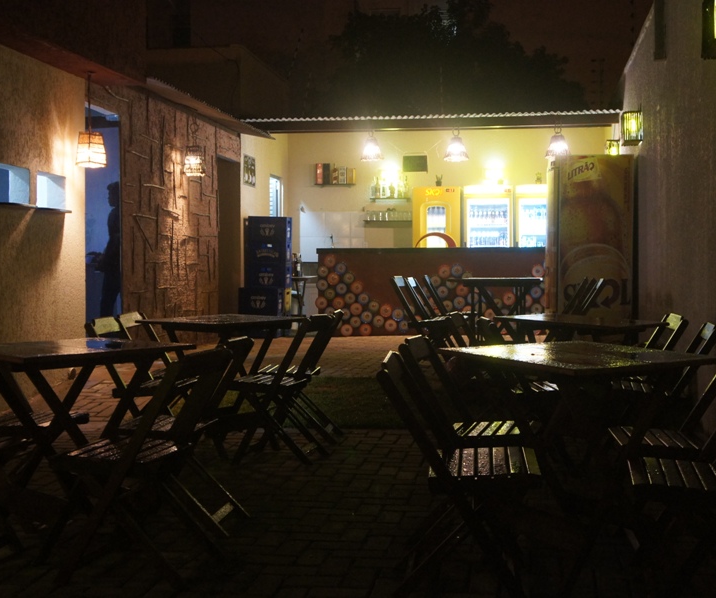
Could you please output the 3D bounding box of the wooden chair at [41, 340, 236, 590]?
[{"bbox_3d":[-0.724,0.557,3.464,0.460,0.765,0.410,1,2,14],"label":"wooden chair"}]

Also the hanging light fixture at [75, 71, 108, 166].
[{"bbox_3d":[-2.169,-1.448,8.101,0.250,0.770,0.255,0,2,-15],"label":"hanging light fixture"}]

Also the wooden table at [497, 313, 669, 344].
[{"bbox_3d":[1.224,0.479,5.445,0.700,0.735,0.700,2,3,37],"label":"wooden table"}]

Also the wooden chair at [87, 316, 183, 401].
[{"bbox_3d":[-1.090,0.472,5.084,0.480,0.770,0.420,0,2,7],"label":"wooden chair"}]

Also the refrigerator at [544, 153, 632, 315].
[{"bbox_3d":[2.034,-0.332,8.874,0.730,1.870,0.680,0,2,8],"label":"refrigerator"}]

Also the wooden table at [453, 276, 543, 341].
[{"bbox_3d":[1.210,0.181,8.865,0.700,0.735,0.700,0,2,2],"label":"wooden table"}]

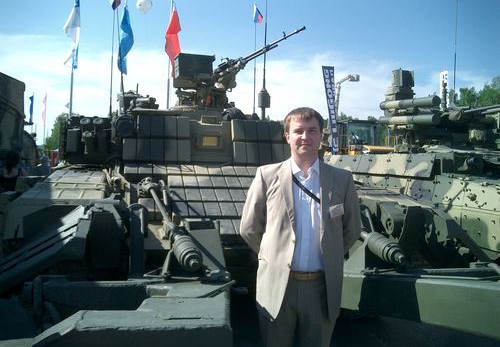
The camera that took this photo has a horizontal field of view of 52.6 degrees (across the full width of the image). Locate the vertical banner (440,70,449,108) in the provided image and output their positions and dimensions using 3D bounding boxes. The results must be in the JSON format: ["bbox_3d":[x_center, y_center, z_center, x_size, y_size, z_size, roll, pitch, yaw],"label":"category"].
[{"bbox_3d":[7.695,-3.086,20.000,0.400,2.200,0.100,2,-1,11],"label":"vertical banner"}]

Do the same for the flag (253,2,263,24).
[{"bbox_3d":[0.123,-2.627,8.300,0.180,0.360,0.080,2,-1,0],"label":"flag"}]

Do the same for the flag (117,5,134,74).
[{"bbox_3d":[-3.998,-4.289,16.300,0.500,2.200,0.350,2,-1,-11],"label":"flag"}]

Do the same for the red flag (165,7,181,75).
[{"bbox_3d":[-2.498,-4.266,16.400,0.530,2.300,0.350,2,-1,-9],"label":"red flag"}]

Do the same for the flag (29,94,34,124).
[{"bbox_3d":[-17.722,-5.150,41.000,0.500,2.400,0.350,2,-1,-17],"label":"flag"}]

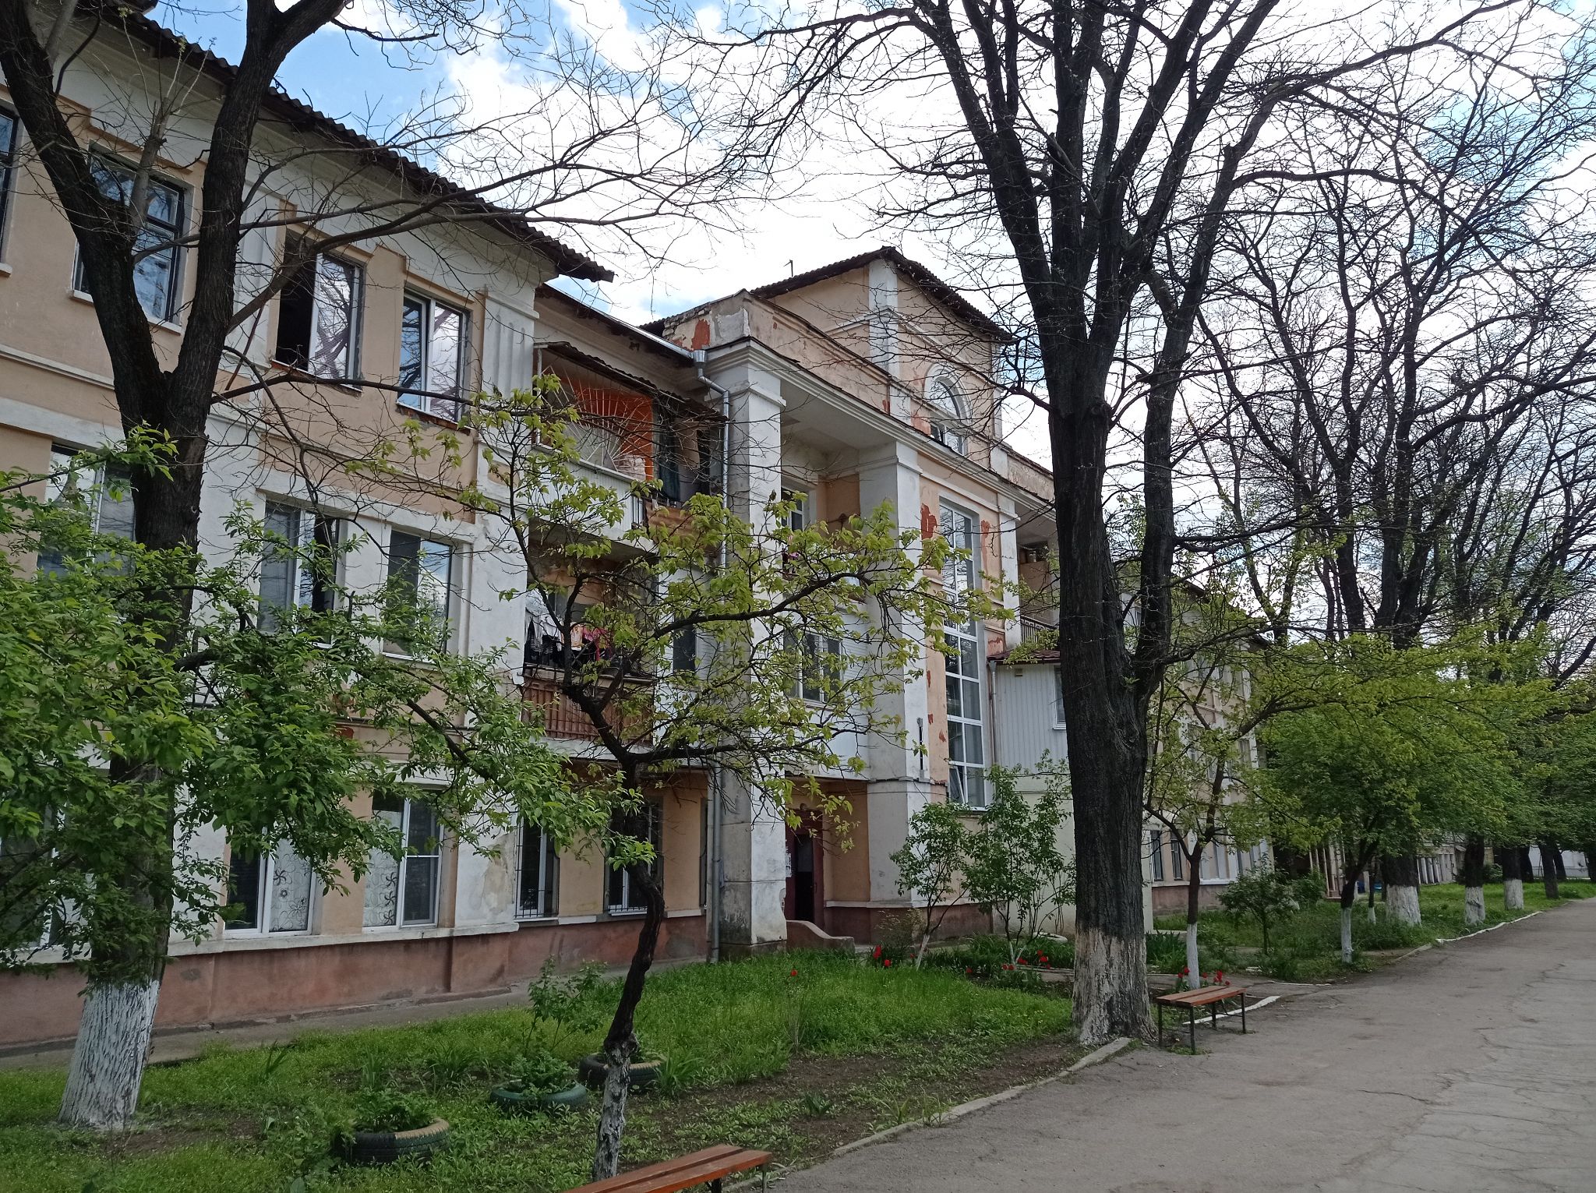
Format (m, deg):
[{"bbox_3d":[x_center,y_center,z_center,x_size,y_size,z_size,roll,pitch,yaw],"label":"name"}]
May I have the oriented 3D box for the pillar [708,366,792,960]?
[{"bbox_3d":[-0.954,0.952,23.666,0.970,10.626,1.063,-9,-14,33],"label":"pillar"}]

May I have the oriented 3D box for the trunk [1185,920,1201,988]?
[{"bbox_3d":[4.782,4.362,15.576,0.140,0.867,0.140,-4,-12,16],"label":"trunk"}]

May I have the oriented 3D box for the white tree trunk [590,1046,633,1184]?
[{"bbox_3d":[-0.930,2.598,6.457,0.200,0.690,0.160,1,-12,-8],"label":"white tree trunk"}]

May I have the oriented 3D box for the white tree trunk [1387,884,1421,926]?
[{"bbox_3d":[14.440,7.373,30.727,0.773,0.998,0.773,-6,-13,24],"label":"white tree trunk"}]

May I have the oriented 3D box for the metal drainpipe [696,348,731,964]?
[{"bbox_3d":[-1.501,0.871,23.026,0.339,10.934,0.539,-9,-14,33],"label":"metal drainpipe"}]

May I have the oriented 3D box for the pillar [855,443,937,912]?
[{"bbox_3d":[2.130,1.644,28.207,0.986,10.087,0.955,-9,-14,33],"label":"pillar"}]

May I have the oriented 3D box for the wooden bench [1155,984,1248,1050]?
[{"bbox_3d":[3.661,3.771,11.565,0.308,0.391,1.679,-9,-14,33],"label":"wooden bench"}]

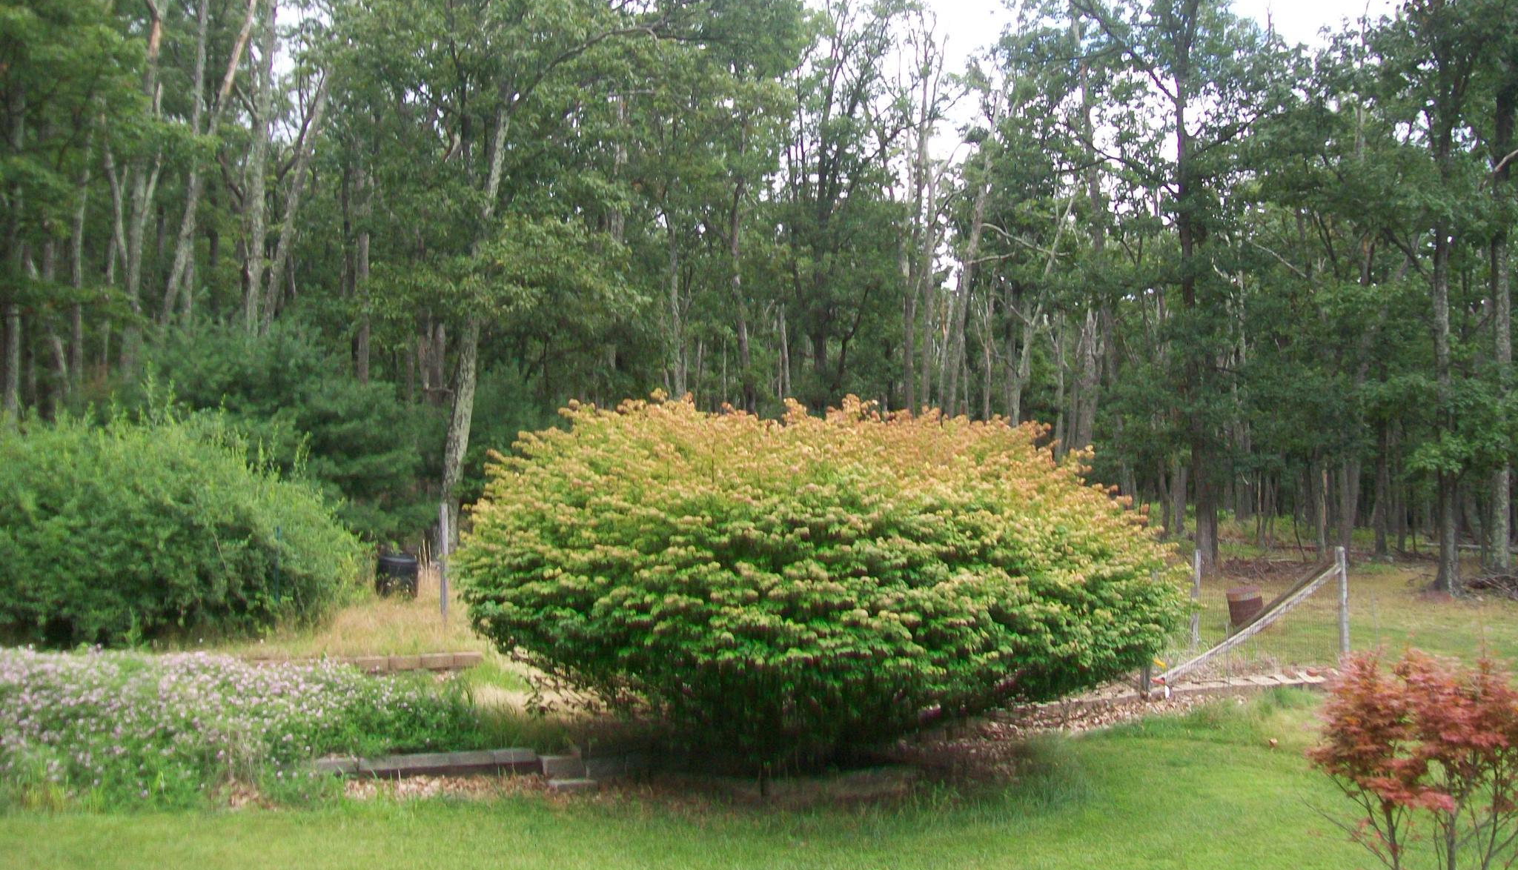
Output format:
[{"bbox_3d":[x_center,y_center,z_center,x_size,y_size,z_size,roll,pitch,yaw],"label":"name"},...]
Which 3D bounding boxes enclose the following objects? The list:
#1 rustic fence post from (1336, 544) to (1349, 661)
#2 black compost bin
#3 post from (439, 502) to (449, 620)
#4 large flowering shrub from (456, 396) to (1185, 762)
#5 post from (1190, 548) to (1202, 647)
[{"bbox_3d":[7.494,2.227,19.110,0.122,1.672,0.122,0,0,0],"label":"rustic fence post"},{"bbox_3d":[-5.795,2.261,23.887,0.663,0.817,0.663,0,0,0],"label":"black compost bin"},{"bbox_3d":[-4.303,1.783,20.377,0.107,1.734,0.107,0,0,0],"label":"post"},{"bbox_3d":[0.559,1.373,13.650,6.581,3.474,5.947,0,0,0],"label":"large flowering shrub"},{"bbox_3d":[6.144,2.309,20.962,0.102,1.467,0.102,0,0,0],"label":"post"}]

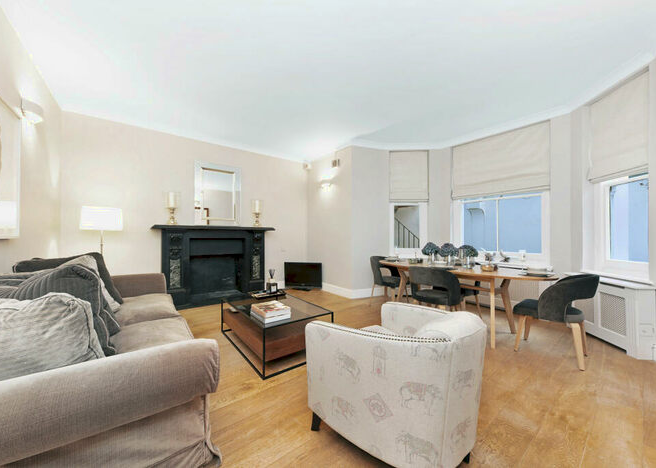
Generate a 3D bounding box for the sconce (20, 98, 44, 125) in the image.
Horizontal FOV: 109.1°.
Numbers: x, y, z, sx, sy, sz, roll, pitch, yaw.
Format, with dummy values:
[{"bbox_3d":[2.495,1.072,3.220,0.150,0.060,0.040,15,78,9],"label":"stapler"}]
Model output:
[{"bbox_3d":[-2.448,-1.010,1.970,0.105,0.095,0.300,0,0,-40],"label":"sconce"}]

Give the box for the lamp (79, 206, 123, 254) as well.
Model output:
[{"bbox_3d":[-2.794,0.410,2.880,0.390,1.500,0.390,0,0,-40],"label":"lamp"}]

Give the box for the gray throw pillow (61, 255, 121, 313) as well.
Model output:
[{"bbox_3d":[-2.060,0.465,1.990,0.170,0.470,0.480,-24,-5,11],"label":"gray throw pillow"}]

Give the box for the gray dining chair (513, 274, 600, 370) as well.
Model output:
[{"bbox_3d":[2.159,0.765,2.259,0.540,0.790,0.590,0,0,-41],"label":"gray dining chair"}]

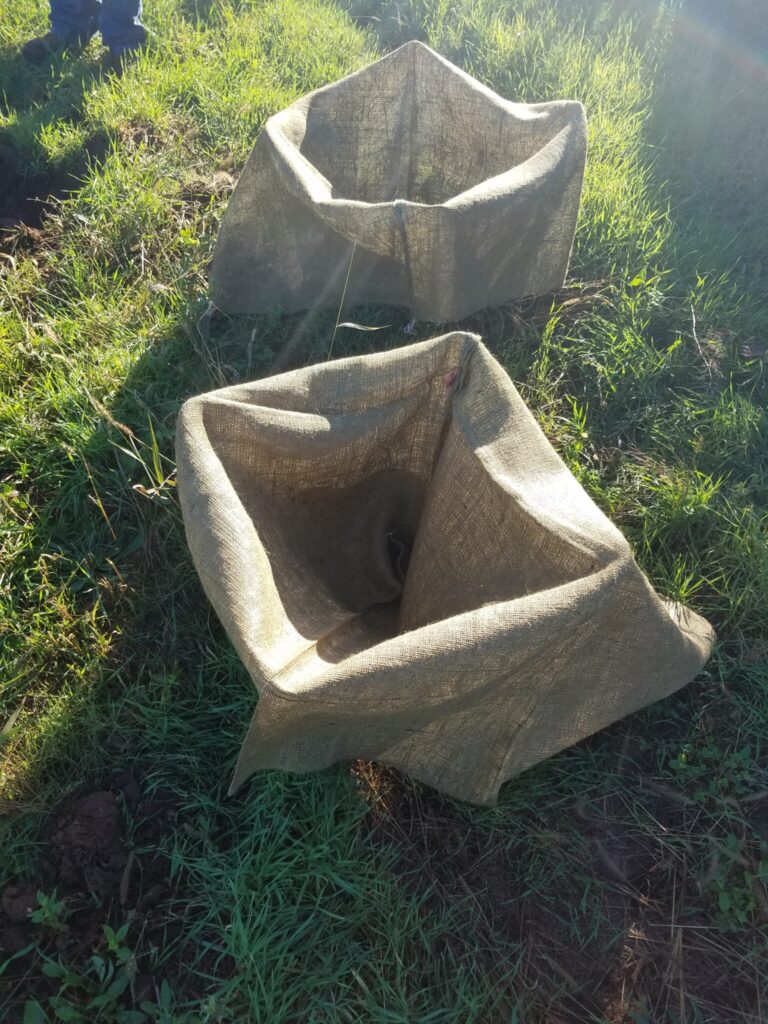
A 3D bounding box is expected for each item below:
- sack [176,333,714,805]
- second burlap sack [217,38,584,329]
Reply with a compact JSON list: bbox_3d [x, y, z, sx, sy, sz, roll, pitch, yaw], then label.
[{"bbox_3d":[0.070,0.065,1.176,0.700,0.320,0.620,-15,50,-13],"label":"sack"},{"bbox_3d":[0.019,-0.860,1.972,0.860,0.380,0.730,-4,48,-3],"label":"second burlap sack"}]

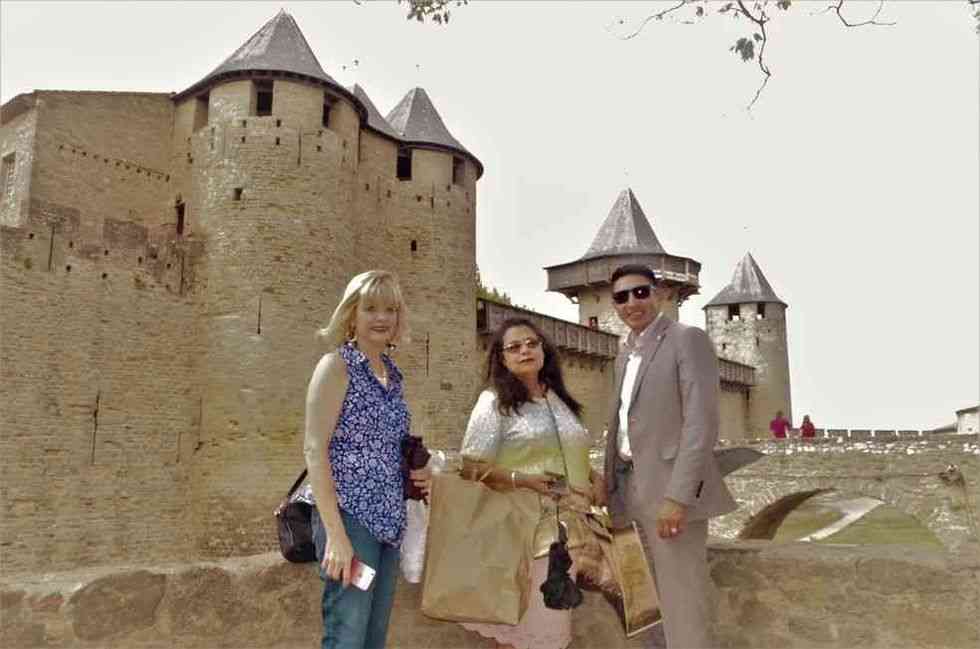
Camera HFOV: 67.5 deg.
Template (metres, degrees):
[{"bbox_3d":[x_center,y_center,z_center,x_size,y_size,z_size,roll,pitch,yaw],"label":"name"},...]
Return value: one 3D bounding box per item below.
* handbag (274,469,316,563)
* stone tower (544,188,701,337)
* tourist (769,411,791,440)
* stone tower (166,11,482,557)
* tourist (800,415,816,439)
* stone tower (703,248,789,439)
[{"bbox_3d":[-0.583,0.597,2.294,0.130,0.300,0.220,5,-9,-37],"label":"handbag"},{"bbox_3d":[10.376,0.486,56.372,11.400,22.600,11.400,-5,-9,34],"label":"stone tower"},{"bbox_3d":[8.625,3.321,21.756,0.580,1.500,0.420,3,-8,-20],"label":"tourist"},{"bbox_3d":[-6.531,-1.593,32.304,7.800,21.500,15.100,-5,-9,34],"label":"stone tower"},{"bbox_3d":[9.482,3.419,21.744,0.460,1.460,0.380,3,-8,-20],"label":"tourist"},{"bbox_3d":[24.952,3.053,70.161,8.200,20.300,8.200,-5,-9,37],"label":"stone tower"}]

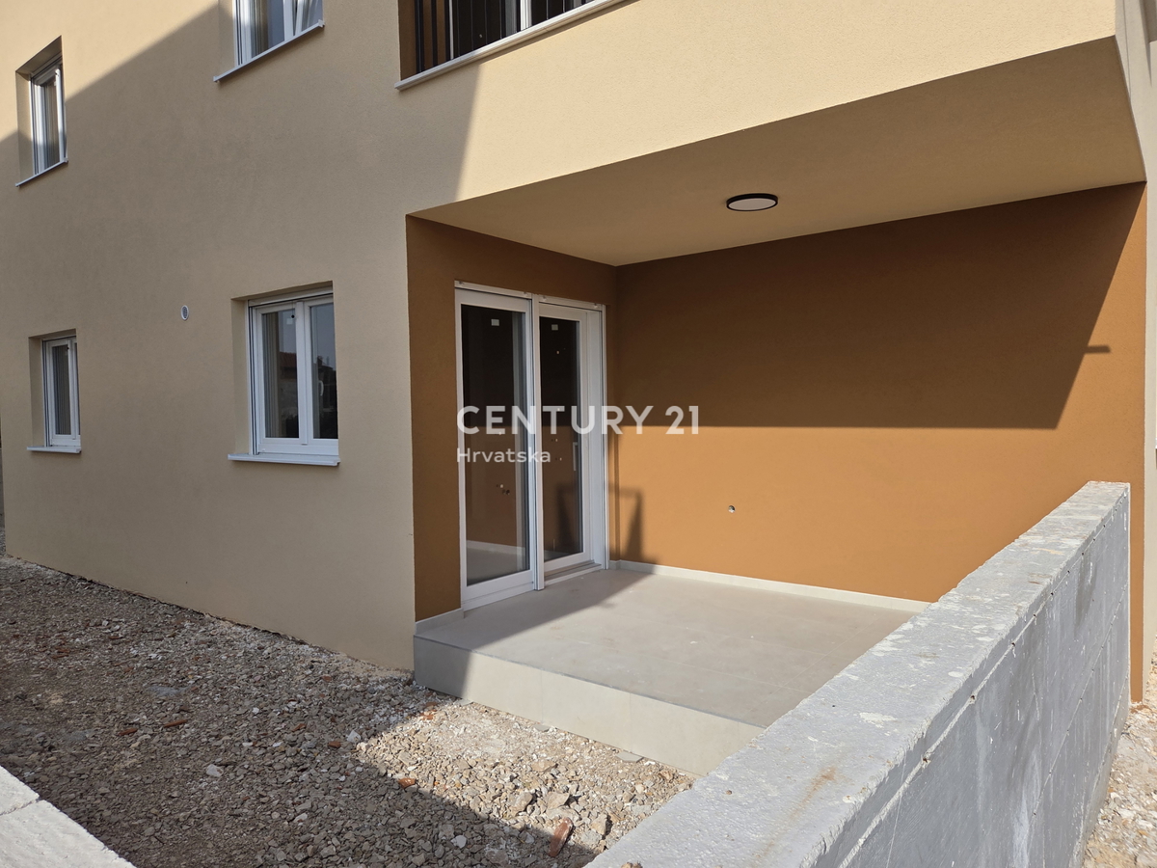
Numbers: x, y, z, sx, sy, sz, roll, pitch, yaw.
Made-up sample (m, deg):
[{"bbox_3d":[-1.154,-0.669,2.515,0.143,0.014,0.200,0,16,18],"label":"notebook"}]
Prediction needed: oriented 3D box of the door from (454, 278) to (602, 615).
[{"bbox_3d":[-0.330,0.069,5.991,0.120,2.273,1.759,1,2,38],"label":"door"}]

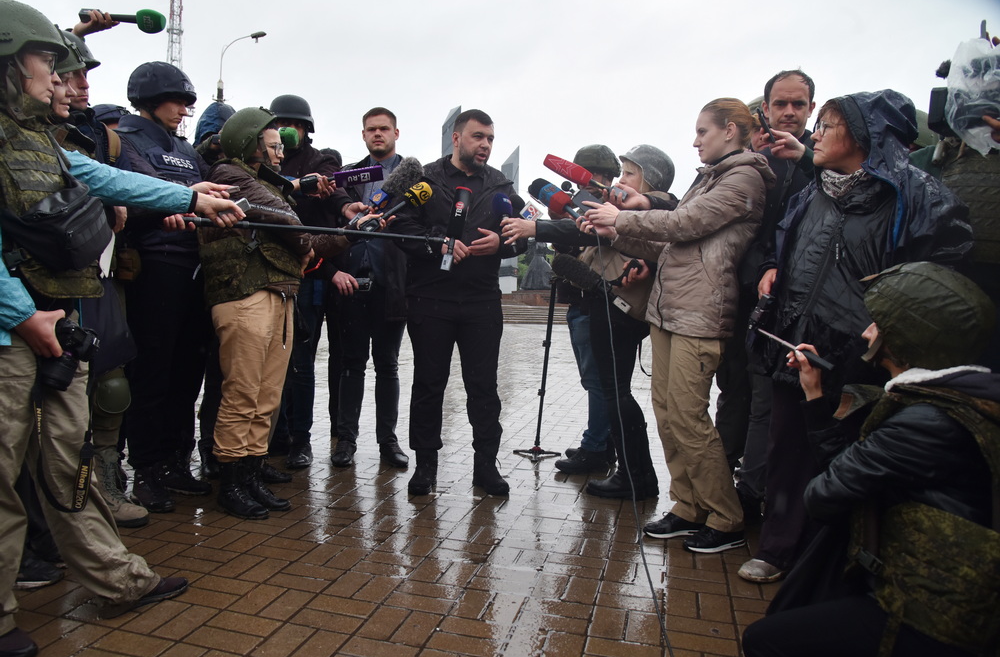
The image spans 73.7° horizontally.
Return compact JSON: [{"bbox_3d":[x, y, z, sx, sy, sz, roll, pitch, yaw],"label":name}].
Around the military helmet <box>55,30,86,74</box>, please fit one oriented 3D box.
[{"bbox_3d":[-1.499,-0.924,2.170,0.270,0.185,0.240,-11,9,-28],"label":"military helmet"}]

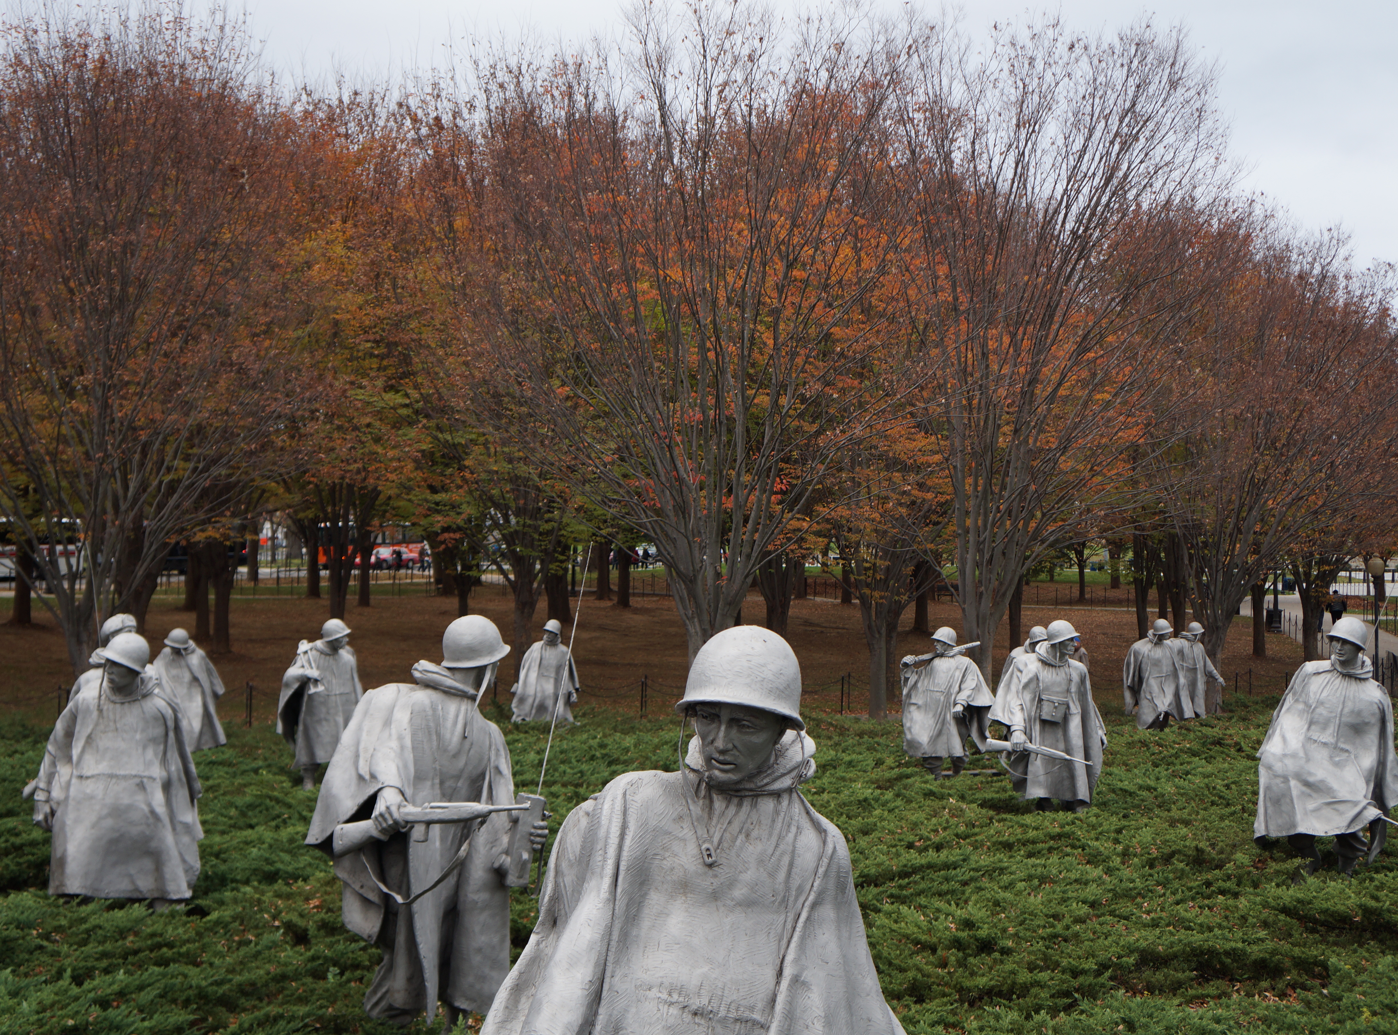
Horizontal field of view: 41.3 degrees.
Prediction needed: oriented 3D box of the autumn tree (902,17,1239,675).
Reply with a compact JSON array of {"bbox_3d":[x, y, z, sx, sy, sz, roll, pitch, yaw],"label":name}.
[{"bbox_3d":[8.198,-3.554,41.000,7.500,15.200,7.200,0,-2,0],"label":"autumn tree"}]

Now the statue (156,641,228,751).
[{"bbox_3d":[-7.376,2.551,26.800,0.970,1.700,0.750,-1,-2,20],"label":"statue"}]

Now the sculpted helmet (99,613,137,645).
[{"bbox_3d":[-5.313,1.040,17.000,0.330,0.230,0.290,-7,0,12],"label":"sculpted helmet"}]

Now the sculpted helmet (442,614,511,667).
[{"bbox_3d":[-1.105,0.611,9.200,0.360,0.230,0.310,-16,10,-29],"label":"sculpted helmet"}]

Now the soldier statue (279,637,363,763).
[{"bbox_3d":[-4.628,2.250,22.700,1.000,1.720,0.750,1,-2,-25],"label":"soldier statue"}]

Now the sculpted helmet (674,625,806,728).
[{"bbox_3d":[0.101,0.393,4.600,0.310,0.230,0.350,10,5,27],"label":"sculpted helmet"}]

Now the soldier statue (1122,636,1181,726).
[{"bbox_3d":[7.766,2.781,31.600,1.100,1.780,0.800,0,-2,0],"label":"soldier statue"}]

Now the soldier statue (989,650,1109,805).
[{"bbox_3d":[3.745,2.207,19.900,1.150,1.830,0.800,0,-2,-10],"label":"soldier statue"}]

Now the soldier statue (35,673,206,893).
[{"bbox_3d":[-4.201,1.907,13.400,1.180,1.800,0.780,0,-2,-6],"label":"soldier statue"}]

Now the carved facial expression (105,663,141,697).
[{"bbox_3d":[-4.111,1.157,13.250,0.210,0.260,0.210,-2,-3,40],"label":"carved facial expression"}]

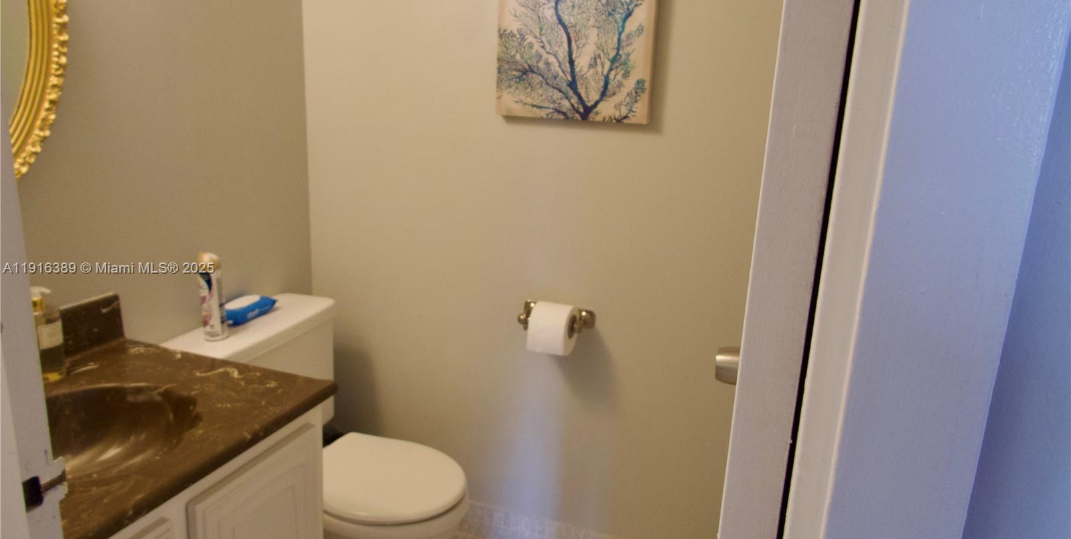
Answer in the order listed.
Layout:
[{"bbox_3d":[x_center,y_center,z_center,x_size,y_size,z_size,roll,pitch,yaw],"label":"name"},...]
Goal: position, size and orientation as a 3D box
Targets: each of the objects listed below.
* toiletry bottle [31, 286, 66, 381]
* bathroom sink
[{"bbox_3d":[-0.941,0.120,1.418,0.078,0.177,0.072,7,15,18],"label":"toiletry bottle"},{"bbox_3d":[-0.782,0.340,1.213,0.365,0.155,0.462,7,15,18],"label":"bathroom sink"}]

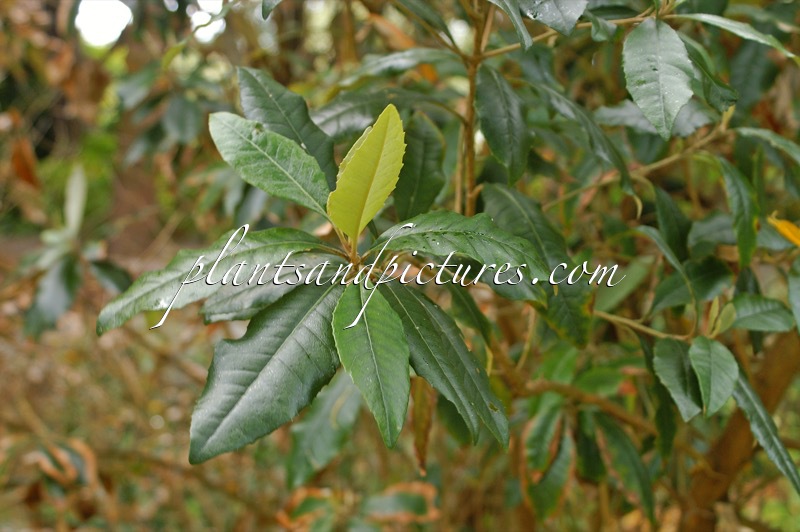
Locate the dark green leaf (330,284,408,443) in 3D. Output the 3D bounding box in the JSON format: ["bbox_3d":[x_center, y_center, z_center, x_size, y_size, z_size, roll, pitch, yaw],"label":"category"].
[{"bbox_3d":[-0.012,0.044,0.718,0.036,0.098,0.011,-8,-34,-3],"label":"dark green leaf"}]

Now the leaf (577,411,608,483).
[{"bbox_3d":[0.144,0.134,1.120,0.020,0.055,0.018,-9,-7,0],"label":"leaf"}]

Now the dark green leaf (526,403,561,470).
[{"bbox_3d":[0.106,0.127,1.100,0.024,0.057,0.020,12,-9,0],"label":"dark green leaf"}]

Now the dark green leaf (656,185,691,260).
[{"bbox_3d":[0.183,-0.028,0.990,0.017,0.053,0.018,-21,-9,11],"label":"dark green leaf"}]

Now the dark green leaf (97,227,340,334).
[{"bbox_3d":[-0.090,0.009,0.738,0.127,0.018,0.036,-17,31,-9],"label":"dark green leaf"}]

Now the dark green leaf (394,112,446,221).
[{"bbox_3d":[0.010,-0.059,0.900,0.030,0.070,0.018,11,-6,0],"label":"dark green leaf"}]

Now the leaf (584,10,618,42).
[{"bbox_3d":[0.119,-0.142,0.880,0.019,0.019,0.015,-4,-6,0],"label":"leaf"}]

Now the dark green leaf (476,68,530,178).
[{"bbox_3d":[0.063,-0.086,0.900,0.027,0.071,0.020,-10,-9,0],"label":"dark green leaf"}]

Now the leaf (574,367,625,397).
[{"bbox_3d":[0.151,0.087,1.120,0.038,0.020,0.018,-4,-20,0],"label":"leaf"}]

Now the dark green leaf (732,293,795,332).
[{"bbox_3d":[0.224,0.029,0.920,0.039,0.021,0.018,-6,-24,0],"label":"dark green leaf"}]

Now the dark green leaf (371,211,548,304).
[{"bbox_3d":[0.031,-0.005,0.747,0.092,0.018,0.036,11,35,3],"label":"dark green leaf"}]

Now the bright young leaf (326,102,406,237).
[{"bbox_3d":[-0.015,-0.045,0.738,0.031,0.072,0.012,16,20,7],"label":"bright young leaf"}]

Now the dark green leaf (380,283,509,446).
[{"bbox_3d":[0.022,0.046,0.735,0.031,0.013,0.104,-23,64,-28],"label":"dark green leaf"}]

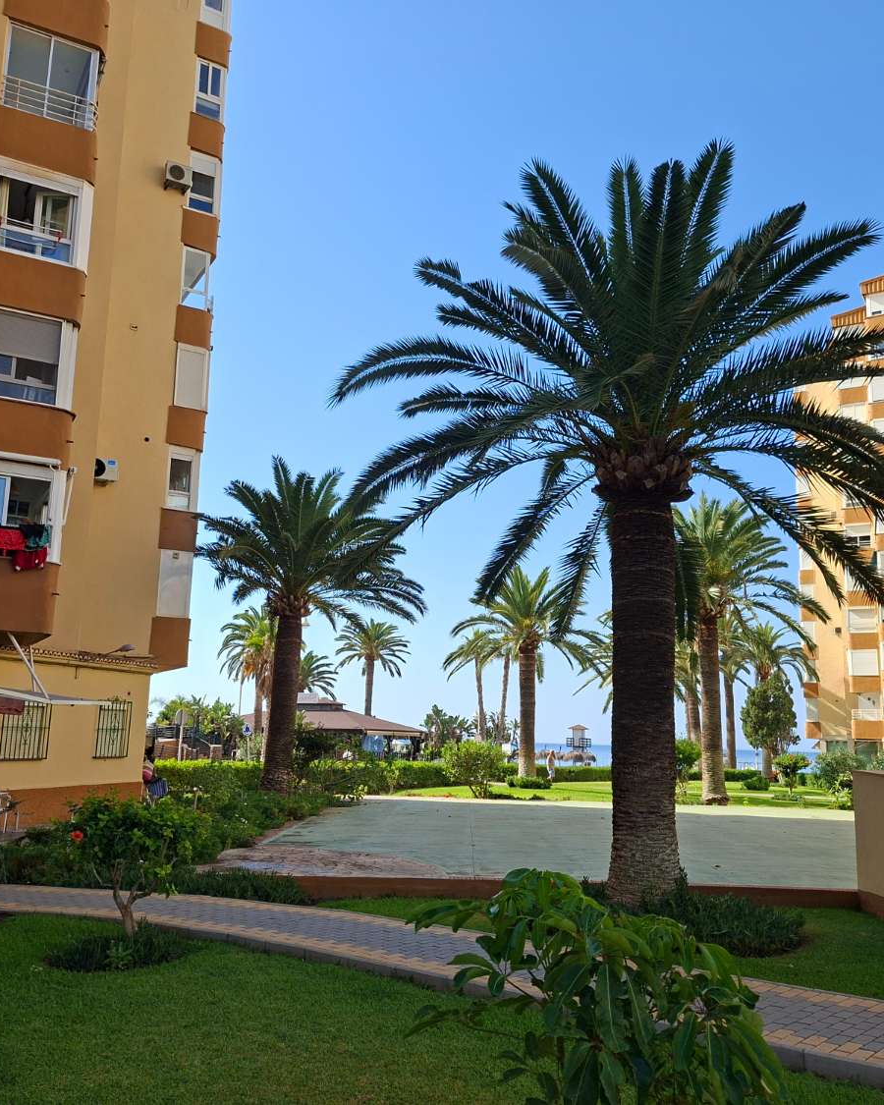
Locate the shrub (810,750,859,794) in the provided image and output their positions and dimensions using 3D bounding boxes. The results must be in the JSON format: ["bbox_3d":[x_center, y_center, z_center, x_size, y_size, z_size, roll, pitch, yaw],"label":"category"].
[{"bbox_3d":[18.395,10.259,45.678,2.471,2.046,2.471,2,-11,0],"label":"shrub"}]

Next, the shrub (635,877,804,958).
[{"bbox_3d":[2.694,3.419,9.487,1.640,0.480,1.550,2,-11,0],"label":"shrub"}]

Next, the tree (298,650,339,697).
[{"bbox_3d":[-11.316,12.545,79.871,6.010,9.222,6.010,2,-11,0],"label":"tree"}]

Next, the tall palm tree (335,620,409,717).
[{"bbox_3d":[-5.794,11.415,80.122,6.029,11.884,6.029,2,-11,0],"label":"tall palm tree"}]

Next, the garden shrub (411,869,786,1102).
[{"bbox_3d":[0.544,1.823,3.571,1.300,1.200,1.200,2,-11,0],"label":"garden shrub"}]

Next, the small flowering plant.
[{"bbox_3d":[-2.814,2.851,8.849,1.176,1.207,1.176,2,-11,0],"label":"small flowering plant"}]

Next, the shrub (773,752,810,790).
[{"bbox_3d":[16.328,10.292,45.680,1.772,1.851,1.772,2,-11,0],"label":"shrub"}]

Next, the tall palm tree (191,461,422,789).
[{"bbox_3d":[-4.375,2.287,31.667,7.074,10.933,7.074,2,-11,0],"label":"tall palm tree"}]

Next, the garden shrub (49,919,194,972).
[{"bbox_3d":[-2.450,2.982,7.523,1.120,0.260,1.000,2,-11,0],"label":"garden shrub"}]

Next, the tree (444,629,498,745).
[{"bbox_3d":[2.915,12.941,86.104,5.800,12.000,5.800,2,-11,0],"label":"tree"}]

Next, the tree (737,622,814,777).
[{"bbox_3d":[24.908,11.045,73.230,6.000,11.400,6.000,2,-11,0],"label":"tree"}]

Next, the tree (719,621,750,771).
[{"bbox_3d":[20.996,10.493,72.148,4.411,12.164,4.411,2,-11,0],"label":"tree"}]

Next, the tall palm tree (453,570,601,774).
[{"bbox_3d":[4.621,6.752,54.707,7.800,11.500,7.800,2,-11,0],"label":"tall palm tree"}]

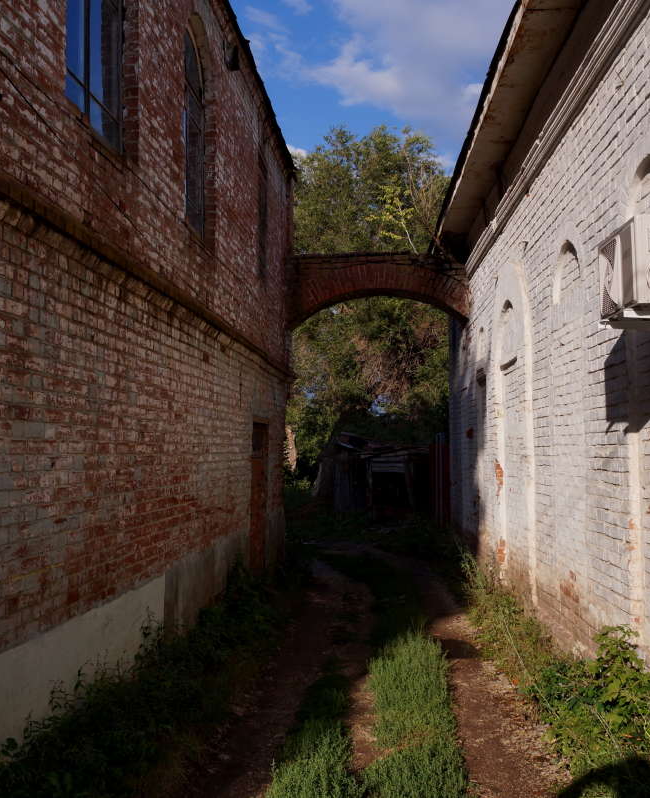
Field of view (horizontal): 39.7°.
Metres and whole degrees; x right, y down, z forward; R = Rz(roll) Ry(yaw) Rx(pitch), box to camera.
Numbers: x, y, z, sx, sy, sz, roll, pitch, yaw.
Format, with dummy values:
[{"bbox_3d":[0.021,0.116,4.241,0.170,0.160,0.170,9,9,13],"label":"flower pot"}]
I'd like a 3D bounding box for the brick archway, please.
[{"bbox_3d":[0.879,-1.802,15.265,3.020,1.120,0.800,-1,-3,3],"label":"brick archway"}]

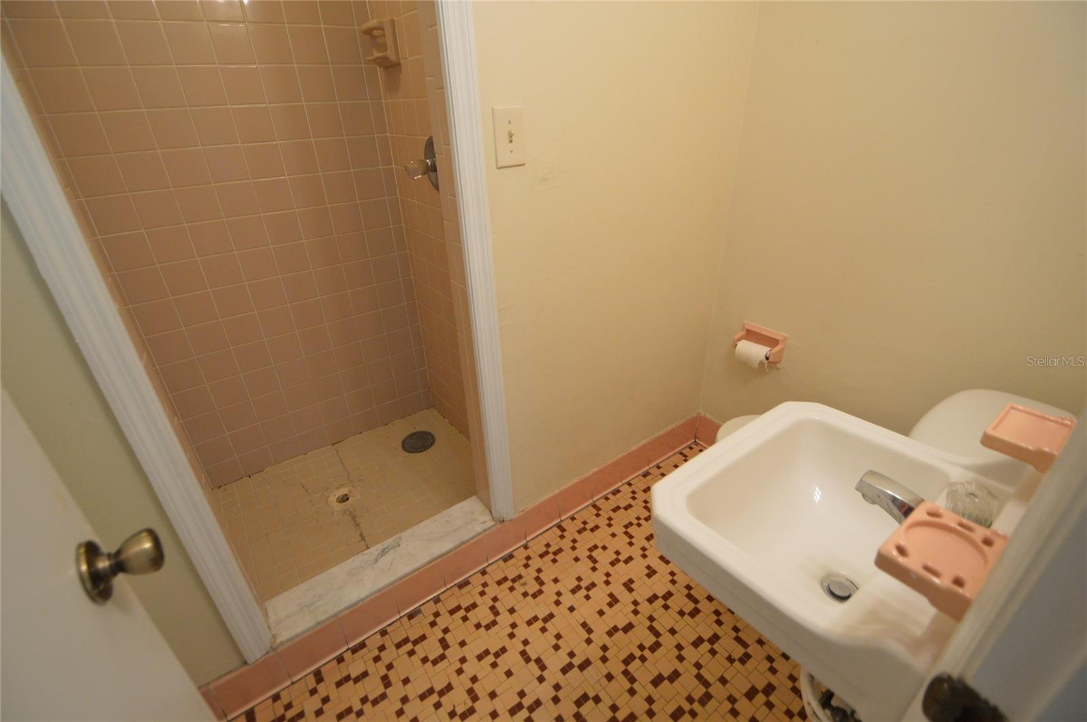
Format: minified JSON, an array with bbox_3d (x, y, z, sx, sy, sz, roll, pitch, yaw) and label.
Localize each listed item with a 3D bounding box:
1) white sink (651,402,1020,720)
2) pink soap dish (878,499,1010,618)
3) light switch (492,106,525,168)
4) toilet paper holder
[{"bbox_3d":[0.439,0.254,0.707,0.494,0.265,0.372,-19,31,-30],"label":"white sink"},{"bbox_3d":[0.392,0.191,0.441,0.110,0.038,0.076,-19,31,-30],"label":"pink soap dish"},{"bbox_3d":[-0.079,-0.510,1.032,0.079,0.124,0.020,-19,31,-30],"label":"light switch"},{"bbox_3d":[0.754,-0.055,1.598,0.085,0.107,0.164,-19,31,-30],"label":"toilet paper holder"}]

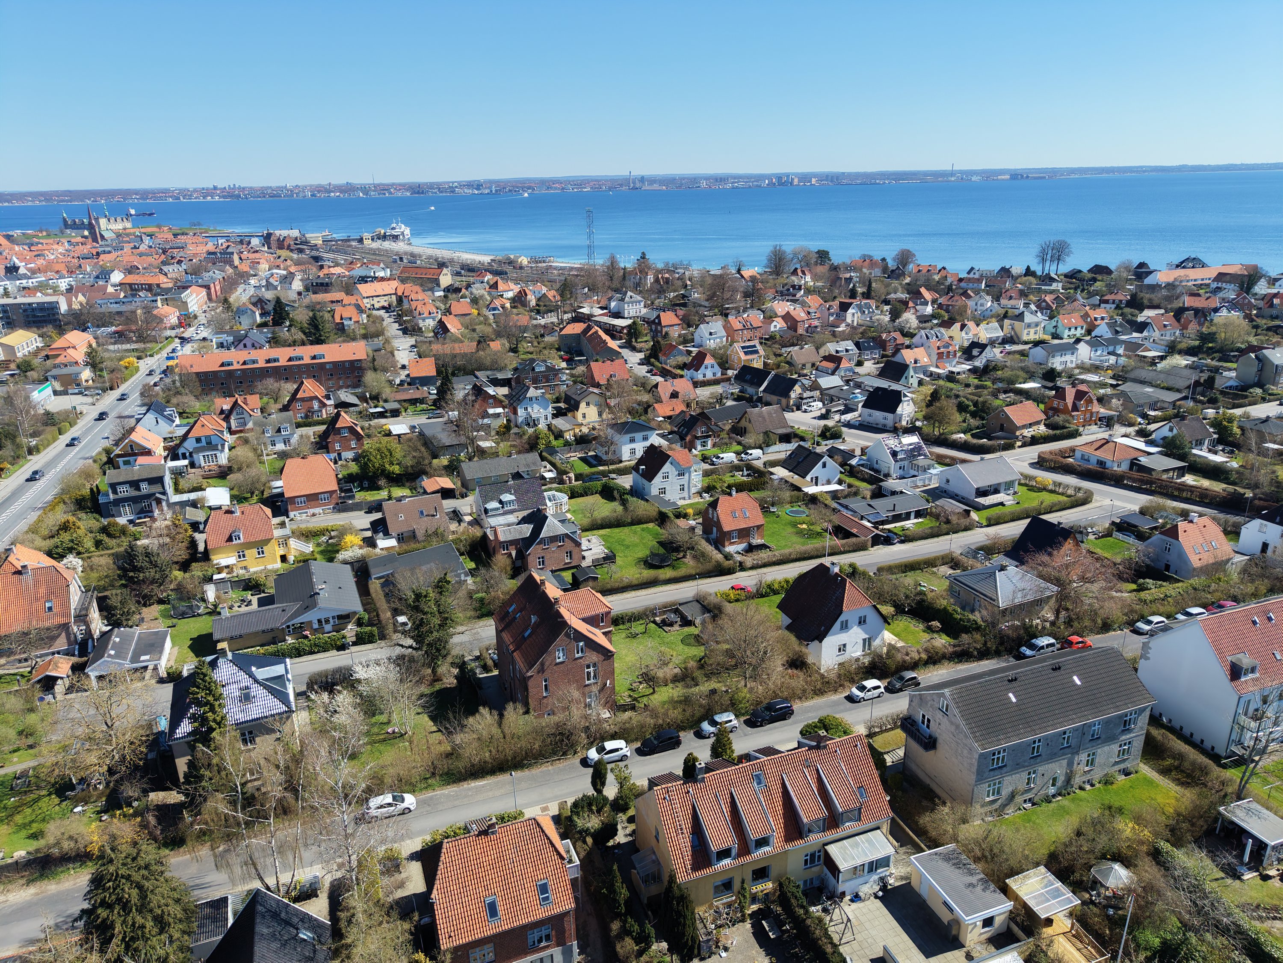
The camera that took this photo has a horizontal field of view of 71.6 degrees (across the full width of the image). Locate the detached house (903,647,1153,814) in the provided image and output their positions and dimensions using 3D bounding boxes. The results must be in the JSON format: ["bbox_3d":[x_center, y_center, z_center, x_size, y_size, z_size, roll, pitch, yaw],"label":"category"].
[{"bbox_3d":[34.994,21.351,80.660,19.280,10.080,9.340,-8,20,-19],"label":"detached house"}]

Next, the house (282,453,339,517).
[{"bbox_3d":[-58.210,-0.220,155.920,8.560,8.910,9.960,-9,20,-22],"label":"house"}]

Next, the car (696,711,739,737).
[{"bbox_3d":[7.710,24.100,88.193,3.780,1.500,1.700,-8,20,-18],"label":"car"}]

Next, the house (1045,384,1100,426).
[{"bbox_3d":[104.770,-19.060,215.650,8.690,8.720,8.530,-7,20,-16],"label":"house"}]

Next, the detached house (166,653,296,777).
[{"bbox_3d":[-38.891,21.305,84.896,10.580,10.790,10.920,-9,20,-23],"label":"detached house"}]

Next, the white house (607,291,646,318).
[{"bbox_3d":[-7.316,-84.888,424.522,13.600,11.200,11.200,-8,20,-20],"label":"white house"}]

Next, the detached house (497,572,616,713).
[{"bbox_3d":[-8.107,17.336,94.329,11.900,11.900,13.400,-9,21,-21],"label":"detached house"}]

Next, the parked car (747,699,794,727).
[{"bbox_3d":[13.320,23.200,89.700,4.420,1.600,1.840,-8,20,-18],"label":"parked car"}]

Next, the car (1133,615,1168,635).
[{"bbox_3d":[60.394,17.086,105.334,4.000,1.470,1.700,-8,20,-18],"label":"car"}]

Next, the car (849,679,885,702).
[{"bbox_3d":[24.248,22.290,95.163,3.600,1.490,1.650,-8,20,-19],"label":"car"}]

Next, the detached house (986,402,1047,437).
[{"bbox_3d":[89.540,-15.519,212.361,11.020,5.790,8.570,-13,22,-31],"label":"detached house"}]

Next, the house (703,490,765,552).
[{"bbox_3d":[14.547,5.791,139.793,7.500,8.300,7.000,-10,21,-23],"label":"house"}]

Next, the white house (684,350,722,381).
[{"bbox_3d":[19.480,-35.990,276.190,8.600,8.200,8.300,-9,20,-23],"label":"white house"}]

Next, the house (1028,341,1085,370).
[{"bbox_3d":[129.778,-39.683,280.295,12.500,7.300,8.100,-8,20,-20],"label":"house"}]

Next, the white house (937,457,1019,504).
[{"bbox_3d":[62.461,-0.790,164.075,10.800,6.250,9.500,-9,20,-22],"label":"white house"}]

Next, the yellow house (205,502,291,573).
[{"bbox_3d":[-58.510,7.760,132.240,10.740,9.130,9.530,-10,21,-24],"label":"yellow house"}]

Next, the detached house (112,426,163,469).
[{"bbox_3d":[-114.174,-7.801,201.582,9.000,6.900,12.000,-7,20,-17],"label":"detached house"}]

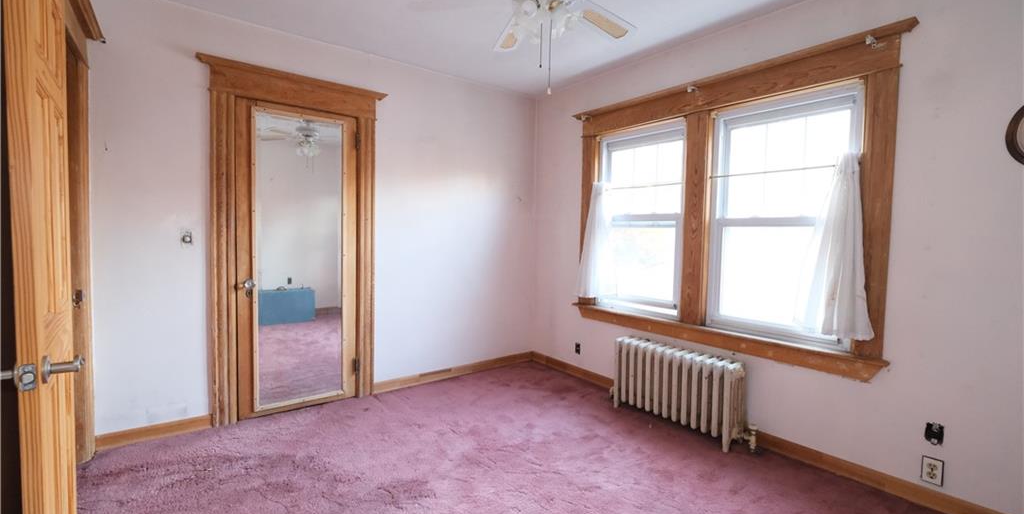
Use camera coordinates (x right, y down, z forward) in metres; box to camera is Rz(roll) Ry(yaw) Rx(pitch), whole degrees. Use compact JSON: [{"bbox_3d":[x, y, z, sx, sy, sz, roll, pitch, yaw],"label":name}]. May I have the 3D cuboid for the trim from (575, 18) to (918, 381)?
[{"bbox_3d":[1.193,-0.295,2.823,0.102,1.696,2.108,-1,3,-38],"label":"trim"}]

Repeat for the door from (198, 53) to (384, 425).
[{"bbox_3d":[-1.387,-0.071,2.846,1.110,2.196,0.102,-1,3,-38],"label":"door"}]

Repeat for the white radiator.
[{"bbox_3d":[1.043,0.836,2.764,0.184,0.504,0.824,-1,3,-38],"label":"white radiator"}]

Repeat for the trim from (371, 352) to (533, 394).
[{"bbox_3d":[-0.412,0.974,3.663,1.556,0.090,0.020,-1,3,-38],"label":"trim"}]

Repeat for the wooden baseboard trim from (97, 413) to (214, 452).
[{"bbox_3d":[-2.010,0.993,2.421,0.510,0.090,0.020,-1,3,-38],"label":"wooden baseboard trim"}]

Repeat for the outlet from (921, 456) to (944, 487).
[{"bbox_3d":[1.912,0.974,1.940,0.012,0.113,0.071,-1,3,-38],"label":"outlet"}]

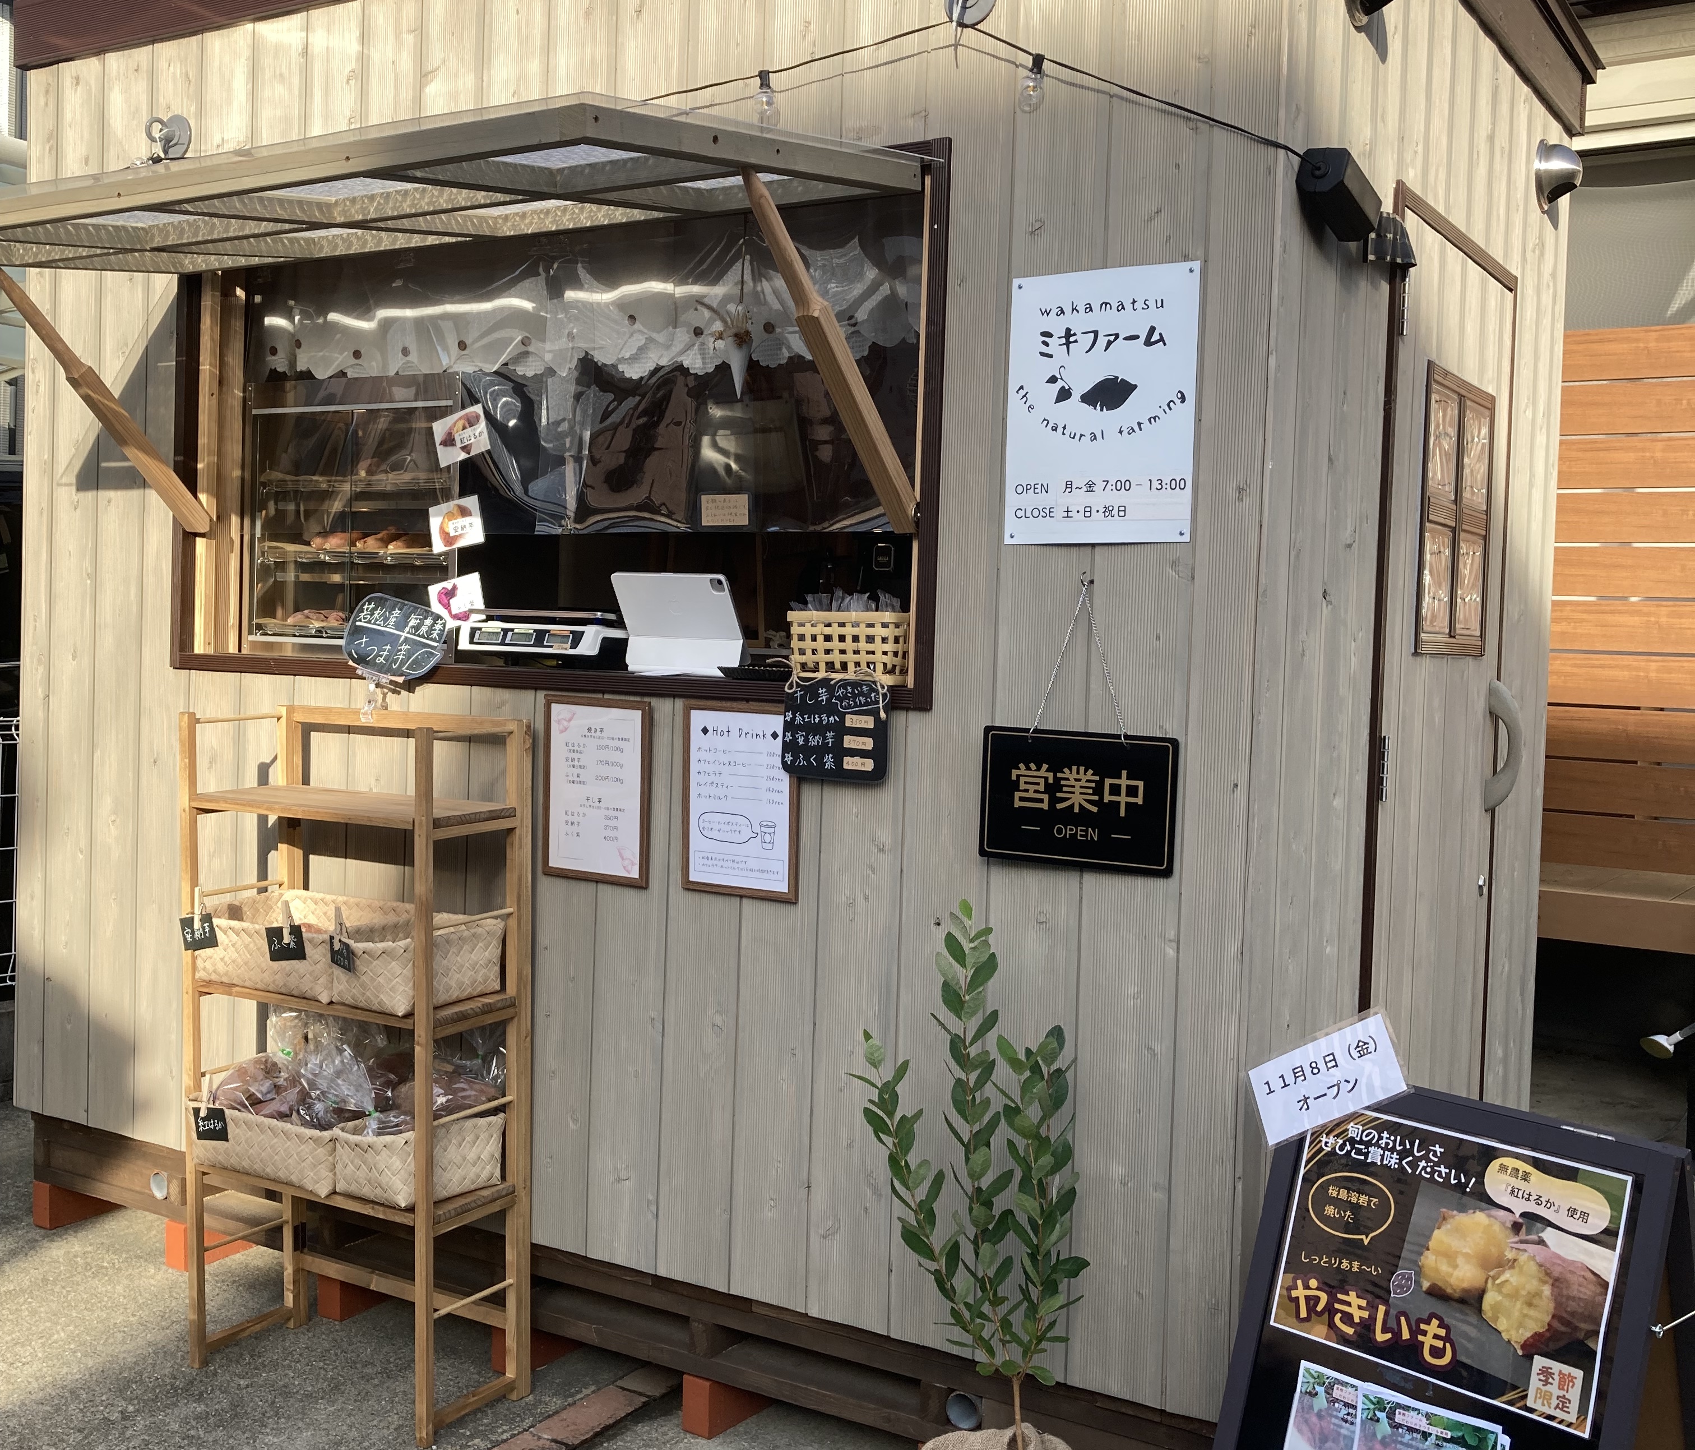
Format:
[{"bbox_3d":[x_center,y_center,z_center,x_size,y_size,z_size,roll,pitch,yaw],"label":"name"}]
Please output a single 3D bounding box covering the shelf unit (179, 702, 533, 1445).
[{"bbox_3d":[-0.892,0.595,3.315,0.605,1.222,0.265,4,3,32],"label":"shelf unit"}]

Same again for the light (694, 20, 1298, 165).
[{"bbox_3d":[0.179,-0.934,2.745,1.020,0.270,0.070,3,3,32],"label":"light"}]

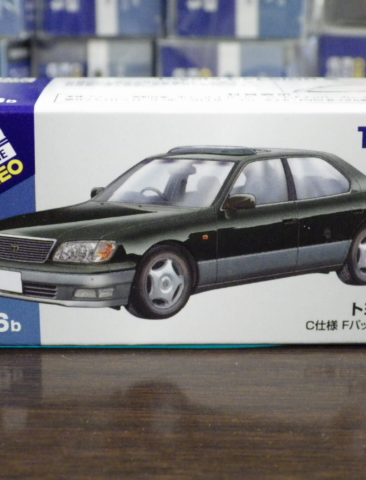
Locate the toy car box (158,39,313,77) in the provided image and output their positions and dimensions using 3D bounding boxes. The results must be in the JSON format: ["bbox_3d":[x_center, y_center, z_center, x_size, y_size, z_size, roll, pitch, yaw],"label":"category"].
[{"bbox_3d":[0.018,-0.055,0.394,0.041,0.042,0.104,2,16,6],"label":"toy car box"}]

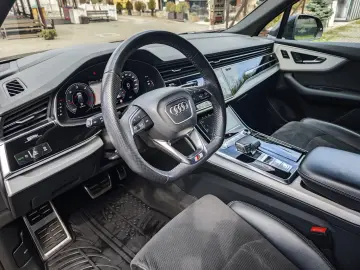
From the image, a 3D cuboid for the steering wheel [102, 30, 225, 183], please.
[{"bbox_3d":[-0.027,-0.065,0.612,0.375,0.362,0.100,-26,14,-39],"label":"steering wheel"}]

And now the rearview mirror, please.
[{"bbox_3d":[0.747,-0.675,1.538,0.270,0.180,0.140,-18,32,-29],"label":"rearview mirror"}]

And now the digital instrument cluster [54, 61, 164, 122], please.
[{"bbox_3d":[-0.215,-0.164,0.783,0.380,0.145,0.090,-26,16,-39],"label":"digital instrument cluster"}]

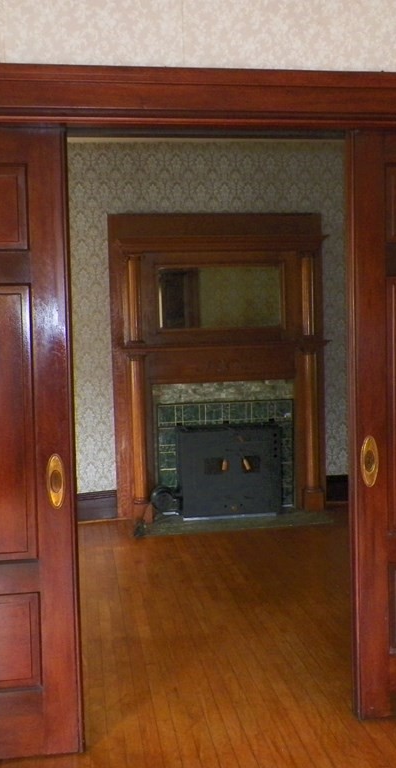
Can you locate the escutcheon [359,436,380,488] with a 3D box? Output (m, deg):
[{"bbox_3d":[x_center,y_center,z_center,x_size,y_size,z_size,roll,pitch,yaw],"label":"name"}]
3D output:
[{"bbox_3d":[0.593,0.271,2.558,0.064,0.179,0.012,-2,3,-9],"label":"escutcheon"}]

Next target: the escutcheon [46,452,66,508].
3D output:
[{"bbox_3d":[-0.458,0.315,2.388,0.063,0.179,0.012,-2,3,-9],"label":"escutcheon"}]

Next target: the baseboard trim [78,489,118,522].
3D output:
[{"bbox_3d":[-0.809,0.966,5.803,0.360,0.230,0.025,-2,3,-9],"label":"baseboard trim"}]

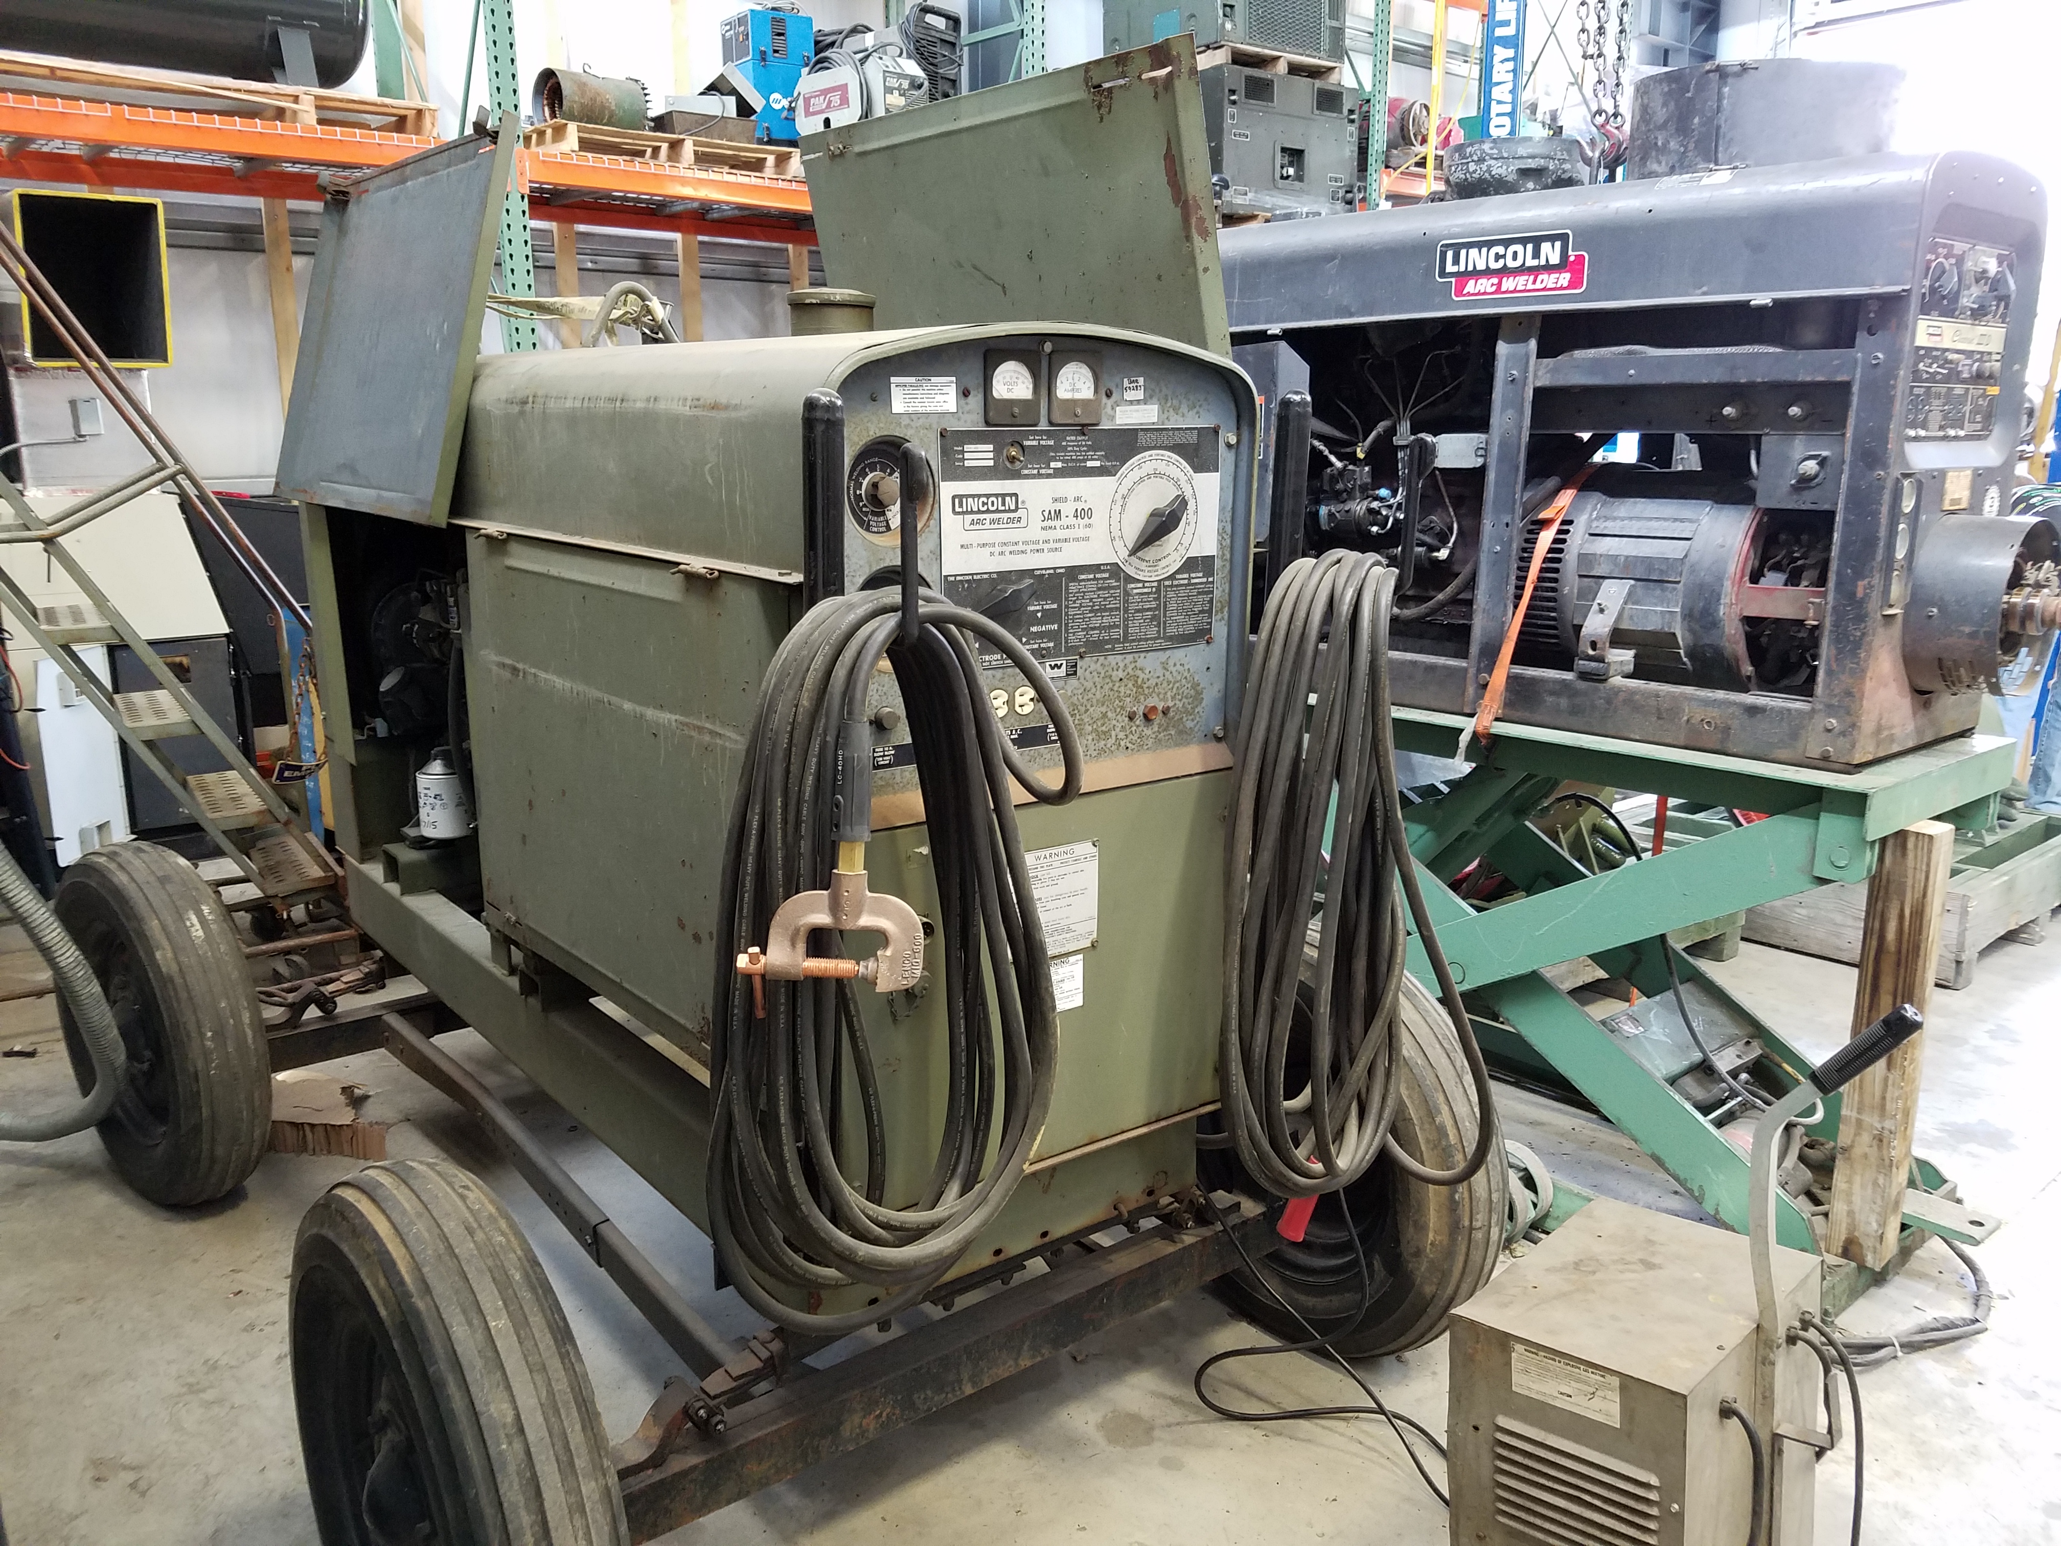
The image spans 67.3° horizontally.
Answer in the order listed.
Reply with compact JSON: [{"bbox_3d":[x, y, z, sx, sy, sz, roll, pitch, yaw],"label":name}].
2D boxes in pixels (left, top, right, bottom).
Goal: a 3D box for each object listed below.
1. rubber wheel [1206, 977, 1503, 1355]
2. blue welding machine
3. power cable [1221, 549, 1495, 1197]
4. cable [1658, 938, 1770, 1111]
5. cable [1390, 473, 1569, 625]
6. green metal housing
[{"bbox_3d":[0.497,0.658,2.700,0.205,0.690,0.690,-8,16,-34],"label":"rubber wheel"},{"bbox_3d":[-1.113,-2.895,6.590,0.290,0.550,0.280,-8,16,-34],"label":"blue welding machine"},{"bbox_3d":[0.444,0.143,2.134,0.290,0.865,0.210,-9,16,-37],"label":"power cable"},{"bbox_3d":[1.331,0.494,2.999,0.080,0.310,0.240,-11,17,-41],"label":"cable"},{"bbox_3d":[0.916,-0.456,3.162,0.100,0.350,0.370,-11,17,-41],"label":"cable"},{"bbox_3d":[-0.653,-0.137,2.830,0.690,1.225,2.190,-9,16,-37],"label":"green metal housing"}]

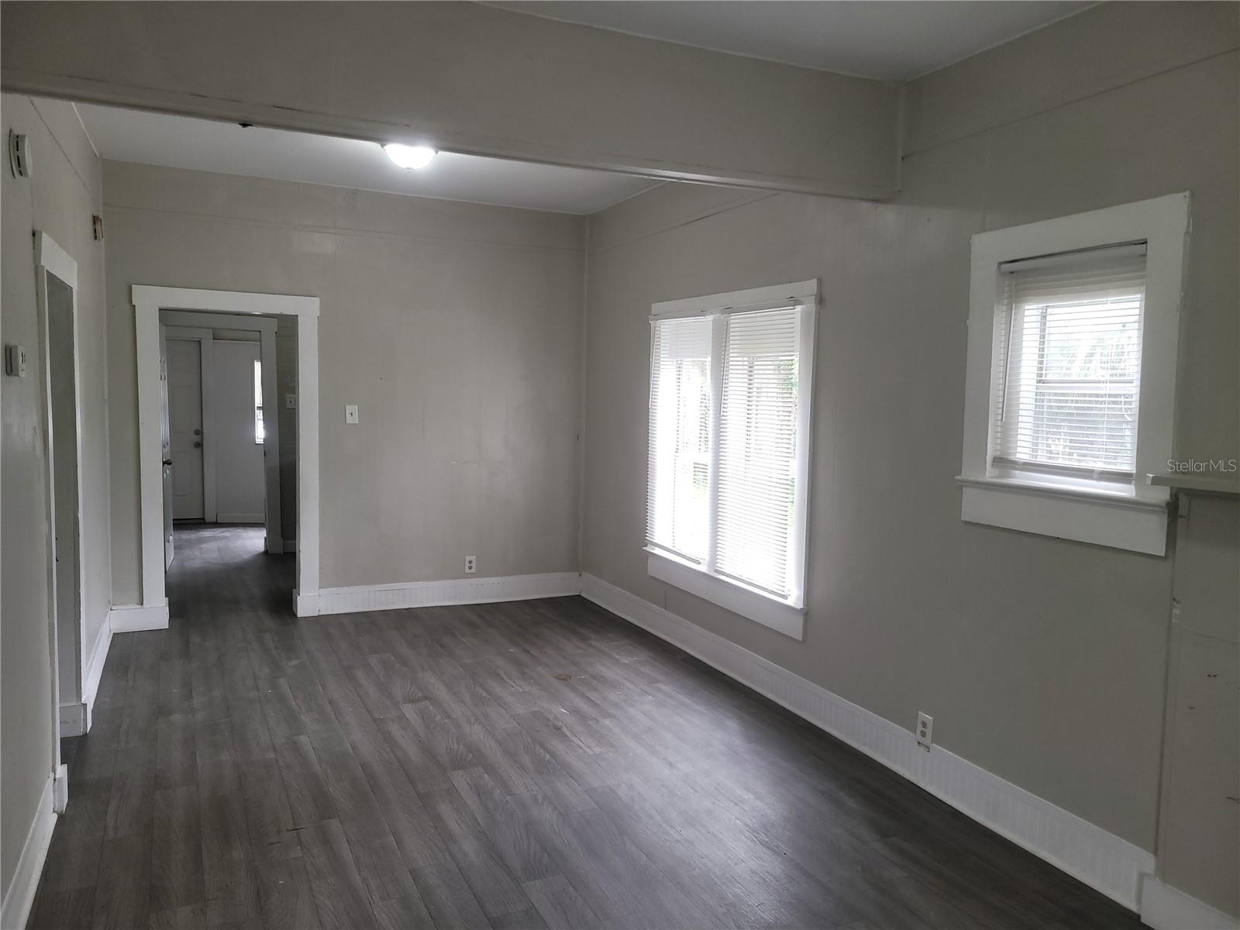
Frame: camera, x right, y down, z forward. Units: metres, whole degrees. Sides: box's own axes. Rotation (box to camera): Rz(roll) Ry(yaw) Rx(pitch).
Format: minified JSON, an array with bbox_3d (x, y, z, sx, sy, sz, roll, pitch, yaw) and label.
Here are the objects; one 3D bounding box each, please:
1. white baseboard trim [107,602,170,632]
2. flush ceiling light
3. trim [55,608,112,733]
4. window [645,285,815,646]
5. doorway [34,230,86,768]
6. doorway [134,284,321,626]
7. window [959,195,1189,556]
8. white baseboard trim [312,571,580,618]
[{"bbox_3d":[-3.008,0.947,5.846,0.320,0.181,0.050,-1,5,-24],"label":"white baseboard trim"},{"bbox_3d":[-1.143,-1.645,5.019,0.305,0.140,0.305,-1,5,-24],"label":"flush ceiling light"},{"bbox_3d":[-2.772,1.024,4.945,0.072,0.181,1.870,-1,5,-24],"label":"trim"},{"bbox_3d":[0.547,-0.086,5.135,0.084,1.702,1.746,-1,5,-24],"label":"window"},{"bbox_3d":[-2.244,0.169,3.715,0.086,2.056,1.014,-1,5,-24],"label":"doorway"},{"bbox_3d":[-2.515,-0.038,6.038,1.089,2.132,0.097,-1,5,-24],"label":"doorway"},{"bbox_3d":[1.477,-0.286,3.105,0.109,1.055,0.850,-1,5,-24],"label":"window"},{"bbox_3d":[-1.205,0.914,6.680,1.962,0.181,0.037,-1,5,-24],"label":"white baseboard trim"}]

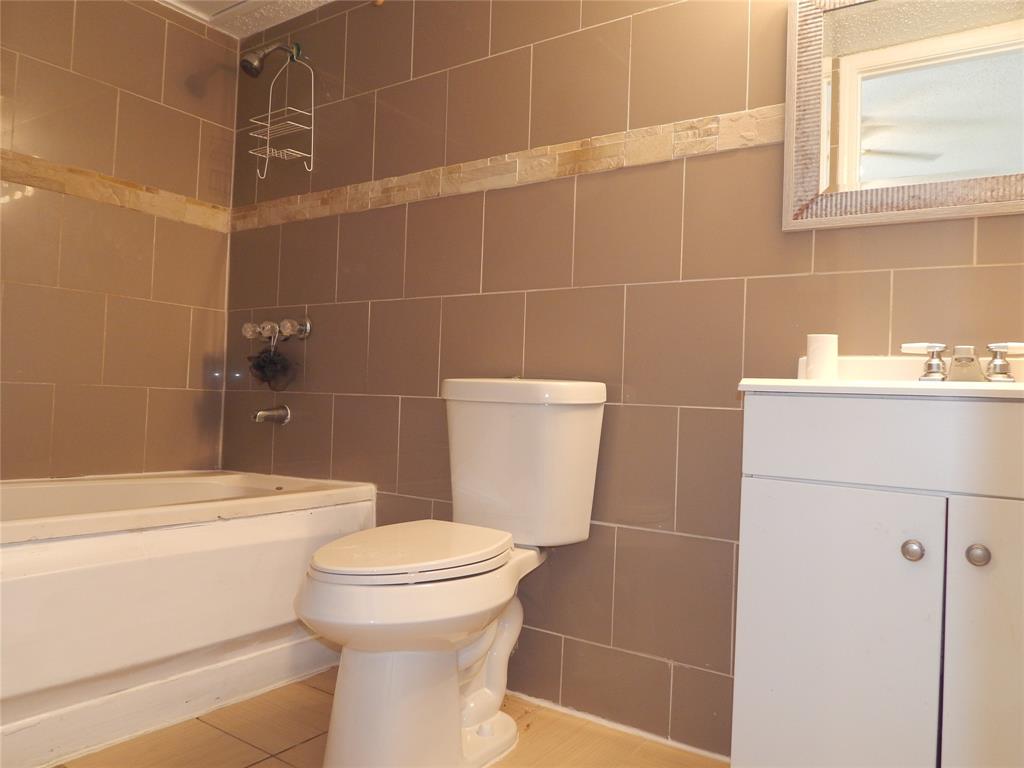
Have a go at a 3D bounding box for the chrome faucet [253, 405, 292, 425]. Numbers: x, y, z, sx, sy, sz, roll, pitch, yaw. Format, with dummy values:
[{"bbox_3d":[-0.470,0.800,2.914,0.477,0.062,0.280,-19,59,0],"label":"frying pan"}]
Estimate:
[{"bbox_3d":[-0.840,0.105,2.566,0.065,0.070,0.118,1,-1,34],"label":"chrome faucet"}]

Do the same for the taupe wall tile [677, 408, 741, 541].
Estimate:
[{"bbox_3d":[0.523,0.208,1.694,0.299,0.300,0.010,1,-2,34],"label":"taupe wall tile"}]

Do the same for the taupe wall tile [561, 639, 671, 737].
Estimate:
[{"bbox_3d":[0.259,0.755,1.861,0.300,0.177,0.010,1,-1,34],"label":"taupe wall tile"}]

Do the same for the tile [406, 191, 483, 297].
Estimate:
[{"bbox_3d":[-0.203,-0.409,2.219,0.299,0.294,0.010,1,-2,34],"label":"tile"}]

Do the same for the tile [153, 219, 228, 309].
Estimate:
[{"bbox_3d":[-1.172,-0.434,2.710,0.012,0.297,0.293,1,-1,35],"label":"tile"}]

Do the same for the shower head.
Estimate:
[{"bbox_3d":[-0.836,-1.130,2.565,0.075,0.176,0.205,1,-1,34],"label":"shower head"}]

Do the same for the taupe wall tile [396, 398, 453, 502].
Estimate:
[{"bbox_3d":[-0.224,0.193,2.206,0.299,0.300,0.010,1,-2,34],"label":"taupe wall tile"}]

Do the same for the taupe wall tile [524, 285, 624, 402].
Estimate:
[{"bbox_3d":[0.159,-0.102,1.957,0.299,0.299,0.010,1,-2,34],"label":"taupe wall tile"}]

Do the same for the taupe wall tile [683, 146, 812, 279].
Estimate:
[{"bbox_3d":[0.544,-0.395,1.716,0.300,0.297,0.012,1,-1,35],"label":"taupe wall tile"}]

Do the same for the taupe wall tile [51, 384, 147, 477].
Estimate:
[{"bbox_3d":[-1.352,0.157,2.436,0.010,0.294,0.299,1,-2,34],"label":"taupe wall tile"}]

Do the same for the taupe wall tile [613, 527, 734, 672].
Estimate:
[{"bbox_3d":[0.387,0.510,1.773,0.299,0.304,0.010,1,-2,34],"label":"taupe wall tile"}]

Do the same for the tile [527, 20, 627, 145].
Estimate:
[{"bbox_3d":[0.181,-0.796,1.983,0.300,0.296,0.010,1,-1,34],"label":"tile"}]

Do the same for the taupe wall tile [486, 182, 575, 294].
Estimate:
[{"bbox_3d":[0.045,-0.405,2.059,0.300,0.297,0.012,1,-1,35],"label":"taupe wall tile"}]

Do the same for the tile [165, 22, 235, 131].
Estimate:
[{"bbox_3d":[-1.143,-1.127,2.726,0.010,0.296,0.284,1,-1,36],"label":"tile"}]

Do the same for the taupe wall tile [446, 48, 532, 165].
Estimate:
[{"bbox_3d":[-0.069,-0.801,2.155,0.300,0.296,0.010,1,-1,34],"label":"taupe wall tile"}]

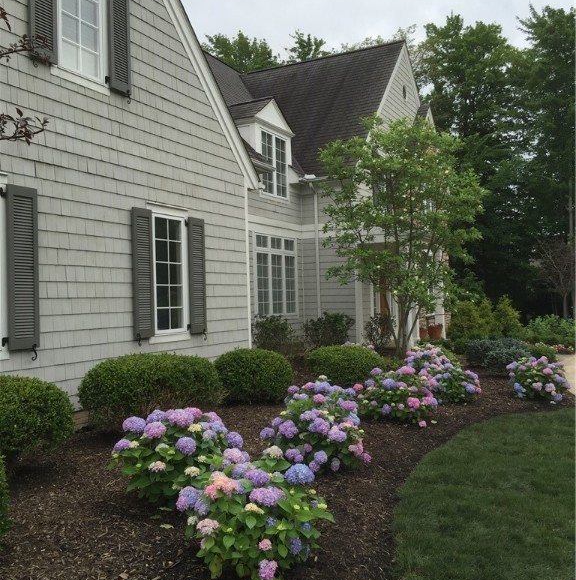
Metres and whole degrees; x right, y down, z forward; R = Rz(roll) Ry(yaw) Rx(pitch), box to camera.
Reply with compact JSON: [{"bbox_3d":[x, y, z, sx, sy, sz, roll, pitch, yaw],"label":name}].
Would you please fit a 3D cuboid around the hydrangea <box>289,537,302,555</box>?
[{"bbox_3d":[0.039,1.330,3.350,0.075,0.092,0.080,-2,-1,0],"label":"hydrangea"}]

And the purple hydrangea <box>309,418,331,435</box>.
[{"bbox_3d":[0.262,1.135,5.350,0.170,0.130,0.150,-2,-1,0],"label":"purple hydrangea"}]

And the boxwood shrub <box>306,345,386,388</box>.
[{"bbox_3d":[0.840,1.103,9.400,1.140,0.626,1.083,-2,-1,5],"label":"boxwood shrub"}]

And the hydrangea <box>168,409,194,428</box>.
[{"bbox_3d":[-0.737,0.889,4.450,0.176,0.137,0.167,-1,-1,-10],"label":"hydrangea"}]

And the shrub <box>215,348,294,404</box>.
[{"bbox_3d":[-0.543,1.317,10.054,1.200,0.800,1.250,-2,-1,0],"label":"shrub"}]

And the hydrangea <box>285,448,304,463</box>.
[{"bbox_3d":[0.052,1.325,5.150,0.155,0.115,0.140,-2,-1,0],"label":"hydrangea"}]

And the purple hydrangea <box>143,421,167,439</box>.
[{"bbox_3d":[-1.044,1.091,5.030,0.180,0.140,0.170,-2,-1,0],"label":"purple hydrangea"}]

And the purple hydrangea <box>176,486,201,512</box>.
[{"bbox_3d":[-0.541,1.140,3.500,0.130,0.135,0.125,-2,-1,0],"label":"purple hydrangea"}]

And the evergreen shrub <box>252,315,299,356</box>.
[{"bbox_3d":[-0.258,0.941,13.300,0.951,0.842,0.903,-2,-1,-1],"label":"evergreen shrub"}]

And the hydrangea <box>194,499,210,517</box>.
[{"bbox_3d":[-0.465,1.176,3.480,0.093,0.100,0.095,-2,-1,0],"label":"hydrangea"}]

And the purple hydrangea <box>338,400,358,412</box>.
[{"bbox_3d":[0.527,1.014,5.600,0.171,0.103,0.162,-2,-1,5],"label":"purple hydrangea"}]

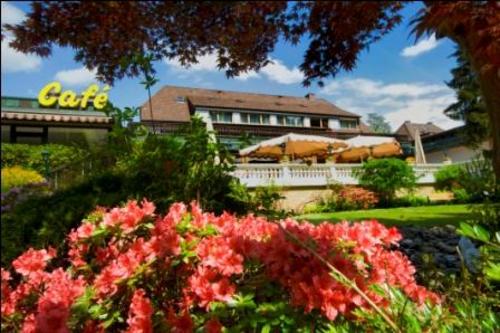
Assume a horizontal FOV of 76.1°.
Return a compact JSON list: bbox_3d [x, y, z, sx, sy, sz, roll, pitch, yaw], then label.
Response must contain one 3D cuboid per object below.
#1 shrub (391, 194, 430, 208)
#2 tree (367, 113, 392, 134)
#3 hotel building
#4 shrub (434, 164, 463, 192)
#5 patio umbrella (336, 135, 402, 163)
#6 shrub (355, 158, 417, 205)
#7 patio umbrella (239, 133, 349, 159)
[{"bbox_3d":[9.802,2.150,19.500,2.200,0.800,1.100,0,0,-20],"label":"shrub"},{"bbox_3d":[23.118,-4.641,57.000,5.600,10.000,5.600,0,0,22],"label":"tree"},{"bbox_3d":[0.830,-3.750,36.050,25.000,9.400,10.000,0,0,-20],"label":"hotel building"},{"bbox_3d":[12.993,0.818,20.900,1.650,1.850,1.500,0,0,32],"label":"shrub"},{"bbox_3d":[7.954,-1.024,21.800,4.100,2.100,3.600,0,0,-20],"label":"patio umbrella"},{"bbox_3d":[7.936,0.878,18.700,3.300,2.650,2.900,0,0,23],"label":"shrub"},{"bbox_3d":[2.843,-1.342,20.400,5.800,1.450,4.000,0,0,-20],"label":"patio umbrella"}]

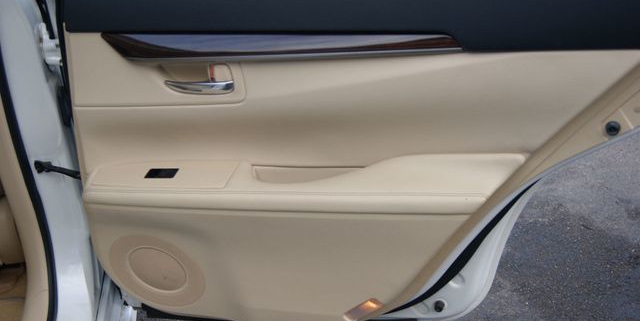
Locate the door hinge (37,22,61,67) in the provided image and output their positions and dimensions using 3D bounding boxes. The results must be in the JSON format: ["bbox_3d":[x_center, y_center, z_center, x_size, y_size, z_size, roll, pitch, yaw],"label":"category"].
[{"bbox_3d":[-0.453,-0.193,1.275,0.048,0.075,0.050,-1,23,-3],"label":"door hinge"}]

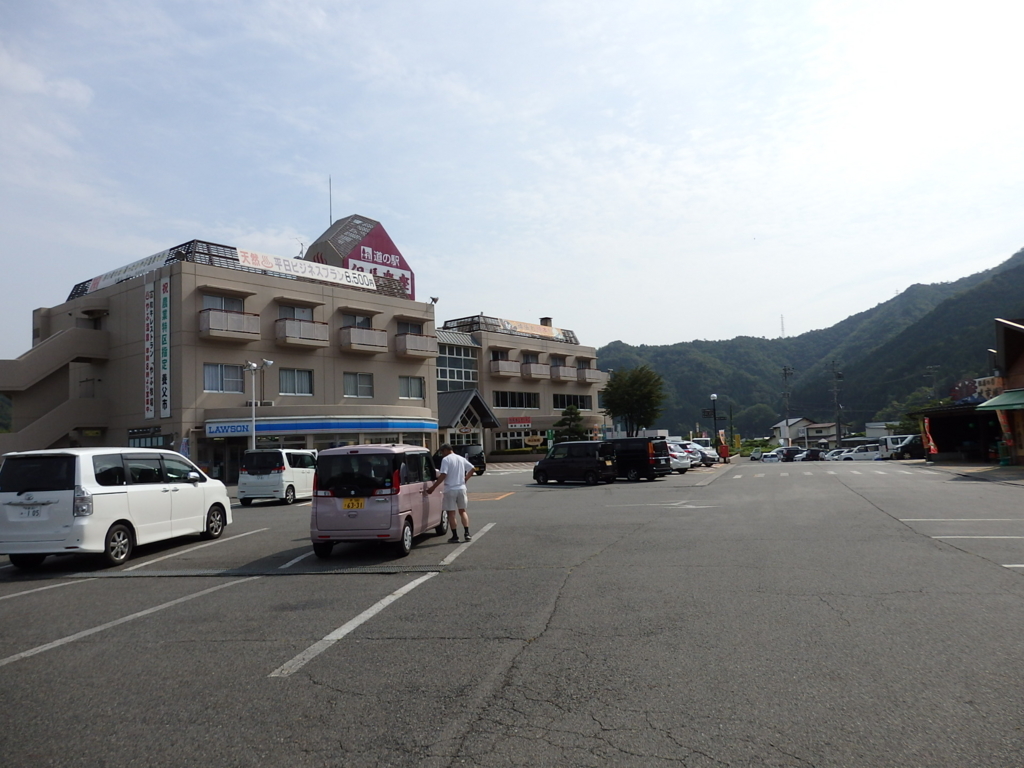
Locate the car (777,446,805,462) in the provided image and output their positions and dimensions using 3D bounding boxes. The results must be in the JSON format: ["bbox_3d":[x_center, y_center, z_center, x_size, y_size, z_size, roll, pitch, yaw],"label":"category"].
[{"bbox_3d":[27.600,7.030,70.600,4.000,1.560,1.620,-2,-4,0],"label":"car"}]

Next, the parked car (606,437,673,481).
[{"bbox_3d":[4.554,3.351,32.791,4.670,1.850,1.700,-6,-5,38],"label":"parked car"}]

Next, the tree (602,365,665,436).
[{"bbox_3d":[9.240,2.280,55.950,4.700,7.300,4.700,-2,-4,0],"label":"tree"}]

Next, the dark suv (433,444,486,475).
[{"bbox_3d":[-3.059,4.054,39.165,3.395,1.660,1.475,-6,-6,44],"label":"dark suv"}]

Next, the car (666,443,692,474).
[{"bbox_3d":[6.880,3.782,37.144,4.100,1.500,1.700,-6,-6,40],"label":"car"}]

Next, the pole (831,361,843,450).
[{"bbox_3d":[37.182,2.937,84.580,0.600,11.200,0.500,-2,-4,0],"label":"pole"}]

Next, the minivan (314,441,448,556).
[{"bbox_3d":[-2.156,1.911,12.774,1.475,1.735,3.395,-3,-4,7],"label":"minivan"}]

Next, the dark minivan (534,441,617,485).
[{"bbox_3d":[2.520,3.173,29.893,3.395,1.735,1.475,-6,-6,40],"label":"dark minivan"}]

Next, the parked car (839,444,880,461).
[{"bbox_3d":[26.329,5.480,56.623,4.100,1.600,1.680,-1,-4,-8],"label":"parked car"}]

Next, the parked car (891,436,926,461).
[{"bbox_3d":[28.200,4.390,51.000,3.650,1.650,1.530,-2,-4,4],"label":"parked car"}]

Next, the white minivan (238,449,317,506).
[{"bbox_3d":[-7.750,3.120,25.140,1.620,1.765,3.710,-2,-5,7],"label":"white minivan"}]

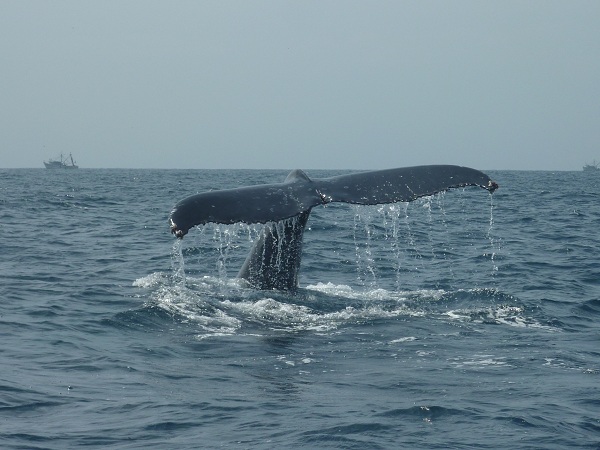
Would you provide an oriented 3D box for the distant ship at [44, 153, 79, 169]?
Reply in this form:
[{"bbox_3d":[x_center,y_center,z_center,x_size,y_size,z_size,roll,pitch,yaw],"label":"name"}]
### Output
[{"bbox_3d":[-161.149,-43.581,1300.000,23.500,10.800,6.500,0,2,-3],"label":"distant ship"}]

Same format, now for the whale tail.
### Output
[{"bbox_3d":[0.435,0.032,25.000,4.400,1.650,1.500,0,2,-14],"label":"whale tail"}]

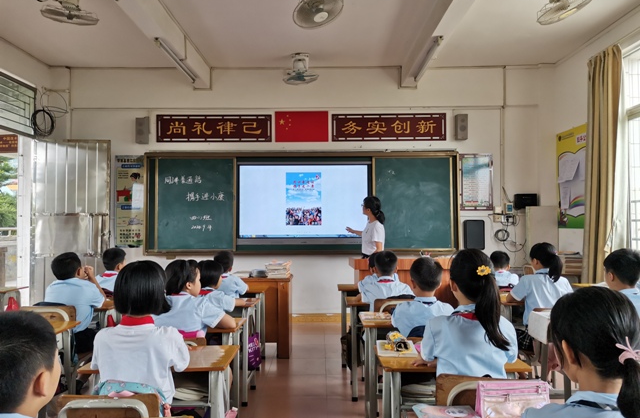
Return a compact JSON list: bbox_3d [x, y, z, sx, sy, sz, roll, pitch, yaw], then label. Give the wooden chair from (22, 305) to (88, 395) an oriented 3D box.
[{"bbox_3d":[-1.682,1.009,3.167,0.370,0.760,0.430,0,-2,0],"label":"wooden chair"}]

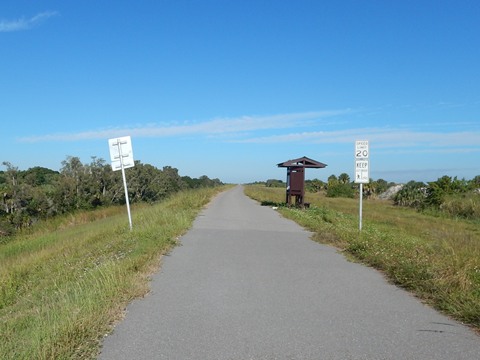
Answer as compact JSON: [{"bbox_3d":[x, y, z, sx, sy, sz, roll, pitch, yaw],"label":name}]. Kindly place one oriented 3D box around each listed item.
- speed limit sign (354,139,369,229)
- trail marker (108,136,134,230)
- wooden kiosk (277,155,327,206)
[{"bbox_3d":[3.950,0.195,10.800,0.460,2.950,0.070,1,-1,3],"label":"speed limit sign"},{"bbox_3d":[-3.900,0.160,11.350,0.750,3.200,0.090,-7,-1,0],"label":"trail marker"},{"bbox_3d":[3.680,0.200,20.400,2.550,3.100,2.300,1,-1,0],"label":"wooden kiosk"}]

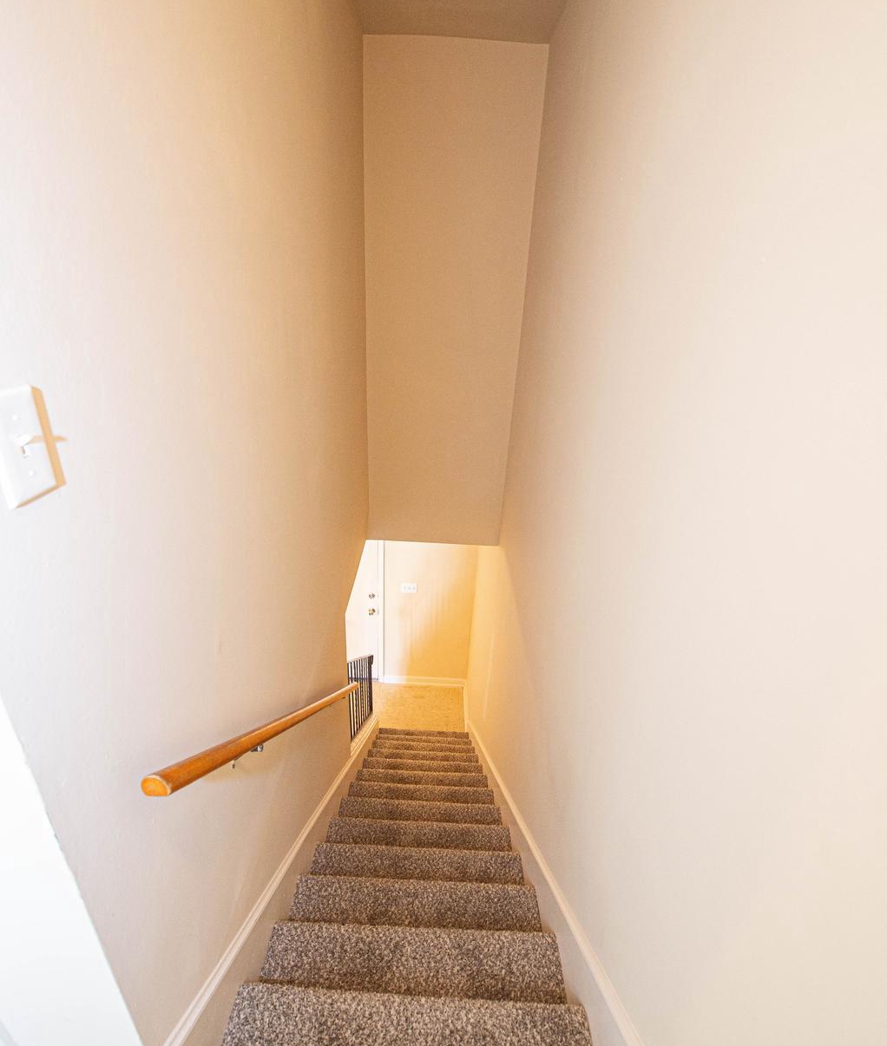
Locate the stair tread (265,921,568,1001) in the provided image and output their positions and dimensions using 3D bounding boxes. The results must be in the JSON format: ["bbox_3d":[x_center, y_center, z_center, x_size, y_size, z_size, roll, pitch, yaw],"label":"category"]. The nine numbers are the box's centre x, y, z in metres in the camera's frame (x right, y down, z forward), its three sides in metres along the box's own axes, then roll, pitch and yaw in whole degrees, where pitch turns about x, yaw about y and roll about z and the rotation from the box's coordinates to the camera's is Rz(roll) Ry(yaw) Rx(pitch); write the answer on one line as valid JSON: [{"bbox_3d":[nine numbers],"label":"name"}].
[{"bbox_3d":[-0.092,1.391,1.570,0.900,0.050,0.275,3,24,-1],"label":"stair tread"}]

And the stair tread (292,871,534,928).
[{"bbox_3d":[-0.101,1.457,1.878,0.900,0.050,0.275,3,24,-1],"label":"stair tread"}]

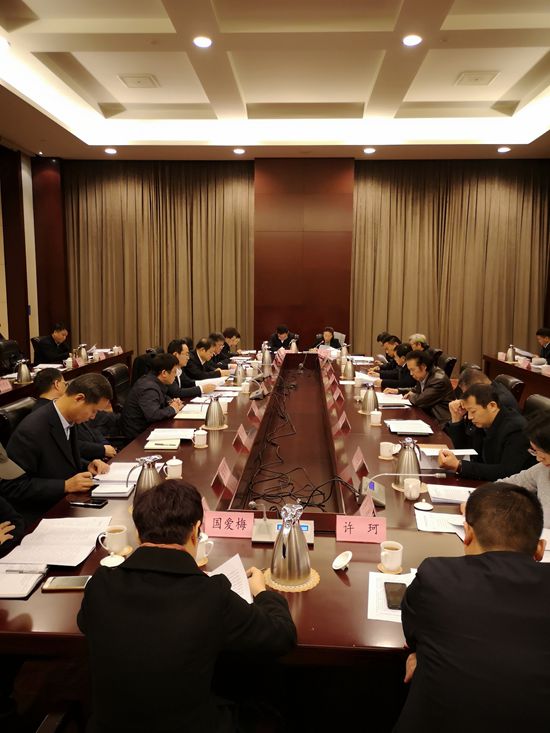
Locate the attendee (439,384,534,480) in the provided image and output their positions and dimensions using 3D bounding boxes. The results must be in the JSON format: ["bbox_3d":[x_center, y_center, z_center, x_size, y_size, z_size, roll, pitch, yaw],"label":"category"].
[{"bbox_3d":[1.297,0.679,3.555,0.680,1.150,0.570,0,7,-3],"label":"attendee"}]

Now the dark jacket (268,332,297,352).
[{"bbox_3d":[0.122,-0.370,10.648,0.550,0.620,0.420,0,7,3],"label":"dark jacket"}]

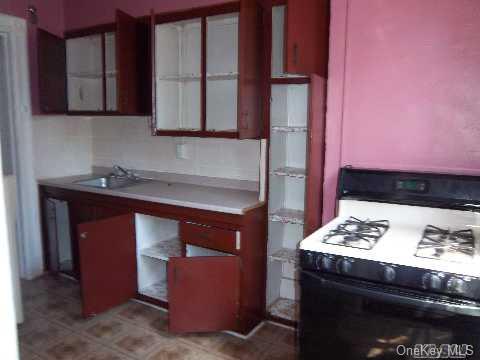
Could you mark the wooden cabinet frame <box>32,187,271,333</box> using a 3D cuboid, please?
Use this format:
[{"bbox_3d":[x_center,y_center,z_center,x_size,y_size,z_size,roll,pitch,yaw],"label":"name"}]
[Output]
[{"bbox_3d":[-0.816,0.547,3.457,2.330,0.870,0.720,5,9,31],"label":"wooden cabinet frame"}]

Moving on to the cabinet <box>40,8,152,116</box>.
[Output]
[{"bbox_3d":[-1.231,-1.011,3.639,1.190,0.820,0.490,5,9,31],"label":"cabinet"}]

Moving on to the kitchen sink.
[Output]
[{"bbox_3d":[-1.248,0.104,3.732,0.560,0.165,0.510,5,9,31],"label":"kitchen sink"}]

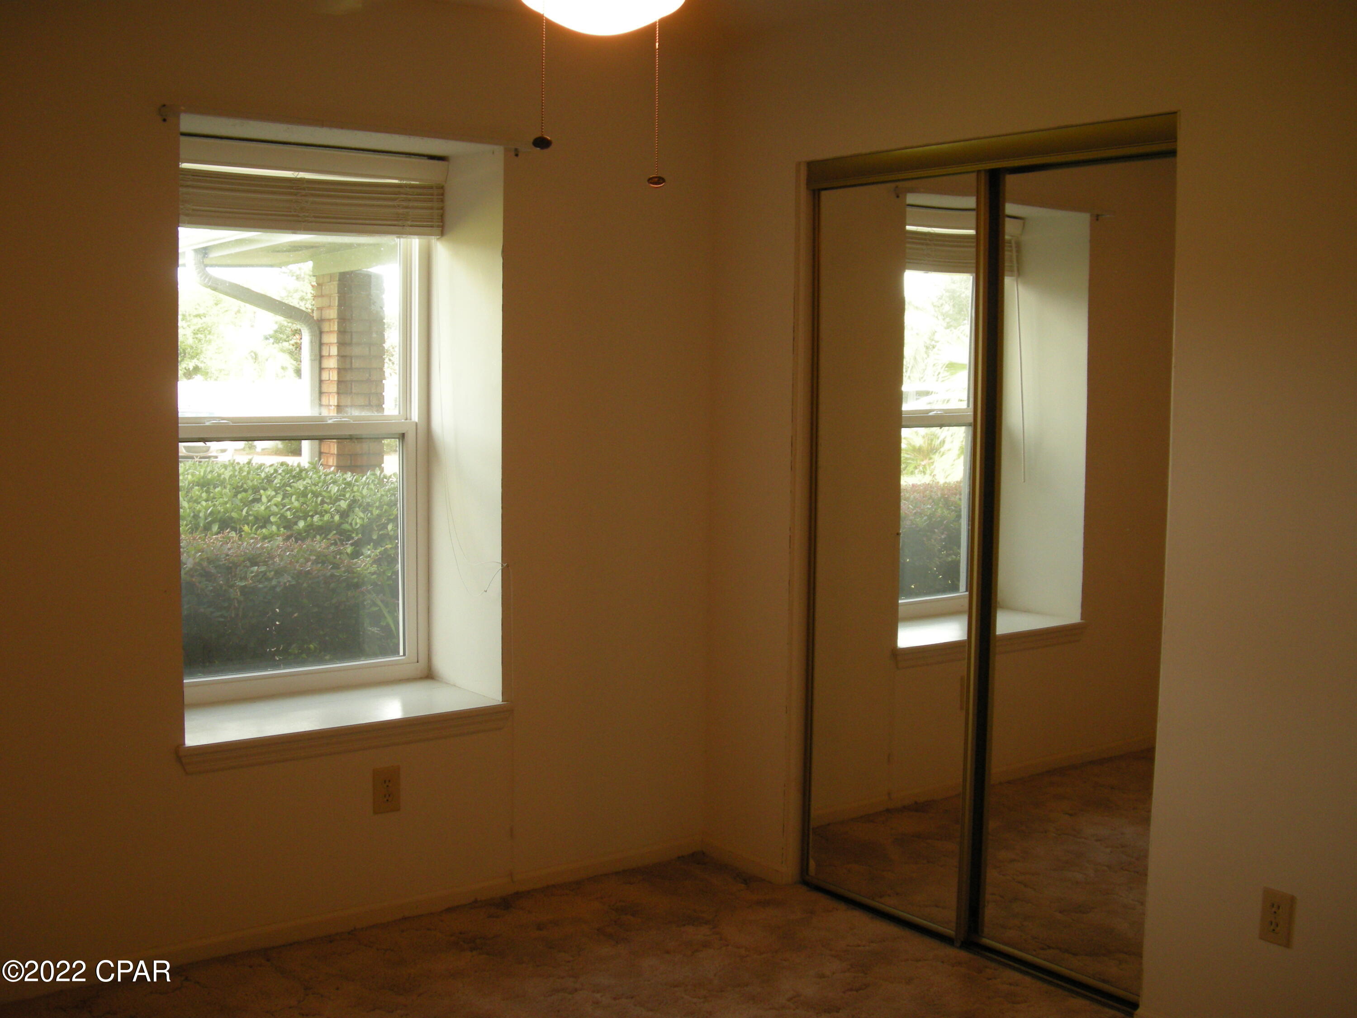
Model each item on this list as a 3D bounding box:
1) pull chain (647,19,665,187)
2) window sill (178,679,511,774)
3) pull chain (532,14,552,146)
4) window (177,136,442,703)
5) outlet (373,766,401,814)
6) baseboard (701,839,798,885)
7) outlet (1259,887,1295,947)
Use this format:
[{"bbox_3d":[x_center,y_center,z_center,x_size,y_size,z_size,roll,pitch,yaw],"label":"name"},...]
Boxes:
[{"bbox_3d":[-0.034,-0.638,2.270,0.028,0.275,0.028,1,5,0],"label":"pull chain"},{"bbox_3d":[-0.954,0.568,3.866,0.945,0.075,0.456,-3,7,-37],"label":"window sill"},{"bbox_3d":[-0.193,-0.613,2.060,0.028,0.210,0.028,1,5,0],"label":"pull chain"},{"bbox_3d":[-1.093,-0.232,4.004,0.890,1.510,0.100,-3,7,-37],"label":"window"},{"bbox_3d":[-0.758,0.733,3.780,0.077,0.122,0.009,-3,7,-37],"label":"outlet"},{"bbox_3d":[0.201,1.034,4.287,0.014,0.052,0.430,-3,7,-37],"label":"baseboard"},{"bbox_3d":[1.194,0.816,2.894,0.010,0.115,0.071,-3,7,-37],"label":"outlet"}]

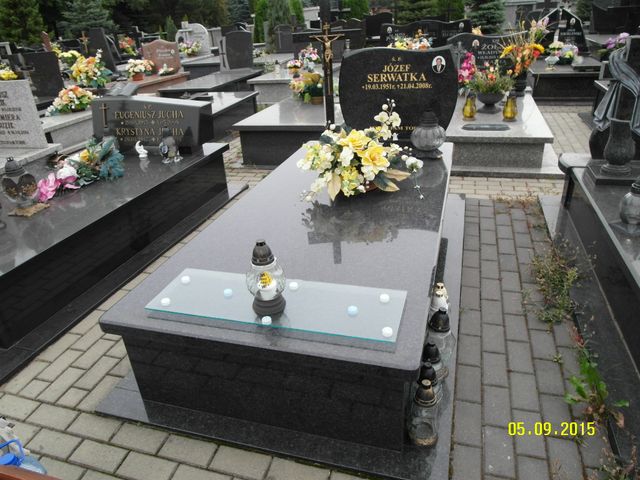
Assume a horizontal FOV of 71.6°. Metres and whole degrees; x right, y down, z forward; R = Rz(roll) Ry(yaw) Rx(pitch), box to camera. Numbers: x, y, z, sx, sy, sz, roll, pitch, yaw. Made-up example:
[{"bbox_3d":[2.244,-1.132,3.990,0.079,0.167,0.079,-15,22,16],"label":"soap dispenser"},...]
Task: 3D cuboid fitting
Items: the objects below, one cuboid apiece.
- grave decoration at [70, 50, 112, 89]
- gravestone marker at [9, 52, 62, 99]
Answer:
[{"bbox_3d":[-4.063,-3.023,7.890,0.660,0.620,0.520,5,29,17],"label":"grave decoration"},{"bbox_3d":[-4.603,-2.681,7.280,0.980,0.657,0.141,5,29,17],"label":"gravestone marker"}]

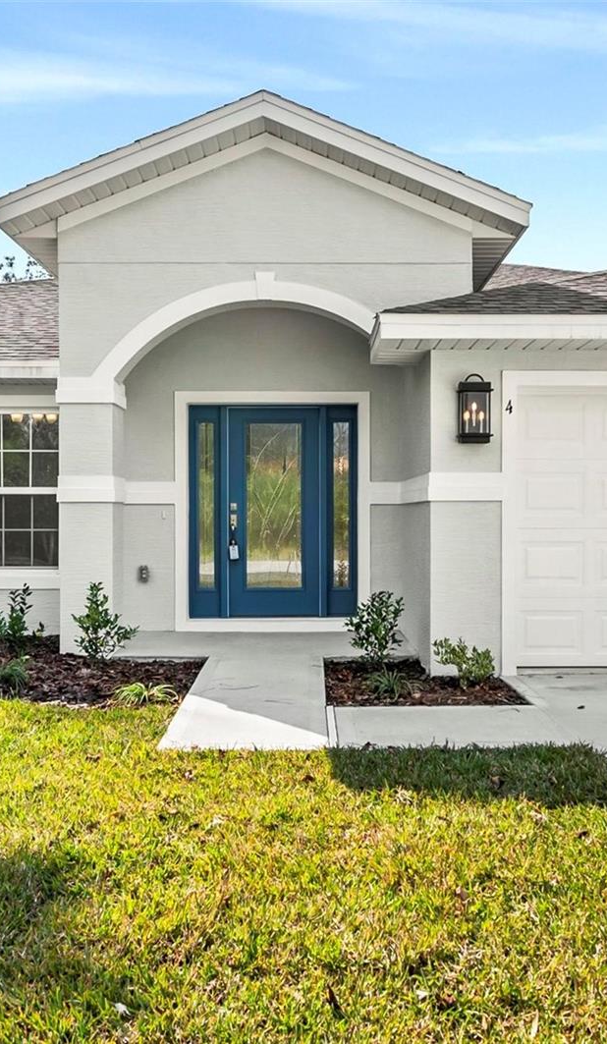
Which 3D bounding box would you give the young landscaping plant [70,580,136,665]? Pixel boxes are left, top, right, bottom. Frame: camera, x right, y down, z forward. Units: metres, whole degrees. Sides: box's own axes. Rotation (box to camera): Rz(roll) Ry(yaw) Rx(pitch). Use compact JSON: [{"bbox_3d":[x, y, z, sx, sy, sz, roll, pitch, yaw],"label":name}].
[{"bbox_3d":[-1.490,0.748,6.200,0.460,0.600,0.430,0,1,0],"label":"young landscaping plant"}]

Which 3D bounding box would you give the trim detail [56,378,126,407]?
[{"bbox_3d":[-1.825,-1.117,7.110,0.510,0.235,0.450,0,1,0],"label":"trim detail"}]

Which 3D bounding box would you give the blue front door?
[{"bbox_3d":[-0.302,-0.096,8.160,1.650,2.100,0.120,0,1,0],"label":"blue front door"}]

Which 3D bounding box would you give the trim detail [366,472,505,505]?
[{"bbox_3d":[1.070,-0.275,7.070,0.840,0.210,1.900,0,1,0],"label":"trim detail"}]

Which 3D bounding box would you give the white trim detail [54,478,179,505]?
[{"bbox_3d":[-1.655,-0.277,7.480,0.860,0.210,1.200,0,1,0],"label":"white trim detail"}]

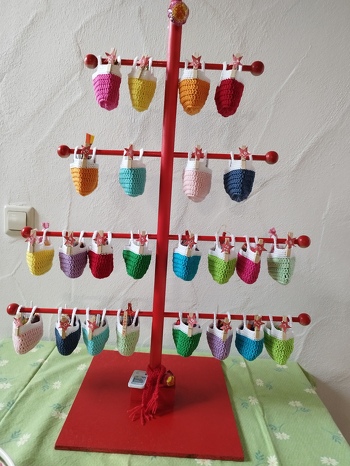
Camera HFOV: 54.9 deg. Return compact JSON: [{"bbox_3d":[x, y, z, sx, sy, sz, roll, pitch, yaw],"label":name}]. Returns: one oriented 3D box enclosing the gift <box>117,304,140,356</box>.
[{"bbox_3d":[-0.101,0.218,0.733,0.052,0.108,0.052,3,11,1],"label":"gift"}]

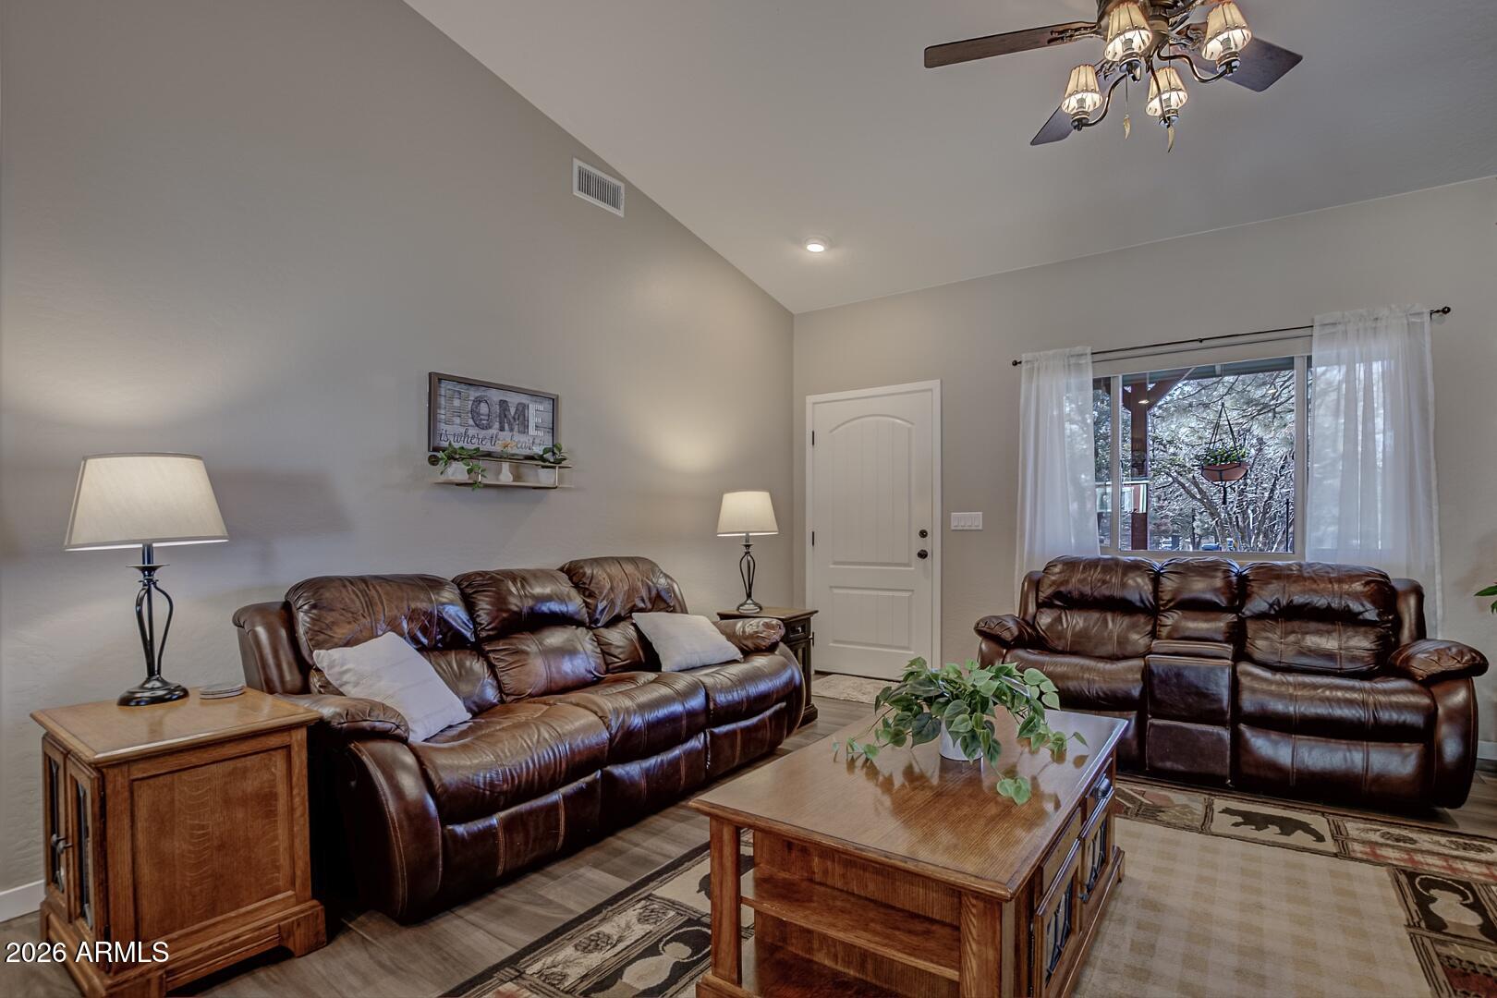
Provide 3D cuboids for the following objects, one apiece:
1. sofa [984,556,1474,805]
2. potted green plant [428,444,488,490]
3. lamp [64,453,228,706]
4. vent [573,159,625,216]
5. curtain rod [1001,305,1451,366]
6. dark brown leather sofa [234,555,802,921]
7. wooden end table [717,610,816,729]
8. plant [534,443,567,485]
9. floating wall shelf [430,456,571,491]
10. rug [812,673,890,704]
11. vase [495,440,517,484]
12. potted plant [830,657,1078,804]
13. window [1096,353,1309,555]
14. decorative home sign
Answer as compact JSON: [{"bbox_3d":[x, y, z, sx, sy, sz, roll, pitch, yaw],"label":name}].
[{"bbox_3d":[2.356,0.832,3.347,1.979,0.995,0.938,-1,-3,31],"label":"sofa"},{"bbox_3d":[-1.236,-0.137,2.658,0.160,0.190,0.200,-1,-2,38],"label":"potted green plant"},{"bbox_3d":[-1.739,0.231,1.810,0.345,0.705,0.345,-1,-2,38],"label":"lamp"},{"bbox_3d":[-0.803,-1.671,3.352,0.025,0.196,0.345,-1,-2,38],"label":"vent"},{"bbox_3d":[2.513,-0.884,3.472,1.950,0.050,0.085,-1,-2,31],"label":"curtain rod"},{"bbox_3d":[-0.796,0.809,2.930,0.949,1.010,2.173,-2,-3,35],"label":"dark brown leather sofa"},{"bbox_3d":[0.122,1.022,3.840,0.459,0.653,0.418,-2,-3,36],"label":"wooden end table"},{"bbox_3d":[-0.961,-0.168,3.023,0.120,0.200,0.135,-1,-2,38],"label":"plant"},{"bbox_3d":[-1.109,-0.114,2.843,0.160,0.125,0.570,-1,-2,38],"label":"floating wall shelf"},{"bbox_3d":[0.816,1.364,4.460,0.887,0.015,0.592,-1,-3,32],"label":"rug"},{"bbox_3d":[-1.105,-0.173,2.840,0.085,0.195,0.090,-1,-2,38],"label":"vase"},{"bbox_3d":[0.622,0.632,1.885,0.683,0.265,0.551,0,-2,2],"label":"potted plant"},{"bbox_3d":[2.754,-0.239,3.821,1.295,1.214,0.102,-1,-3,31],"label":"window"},{"bbox_3d":[-1.250,-0.388,3.123,0.036,0.362,0.683,-2,-3,38],"label":"decorative home sign"}]

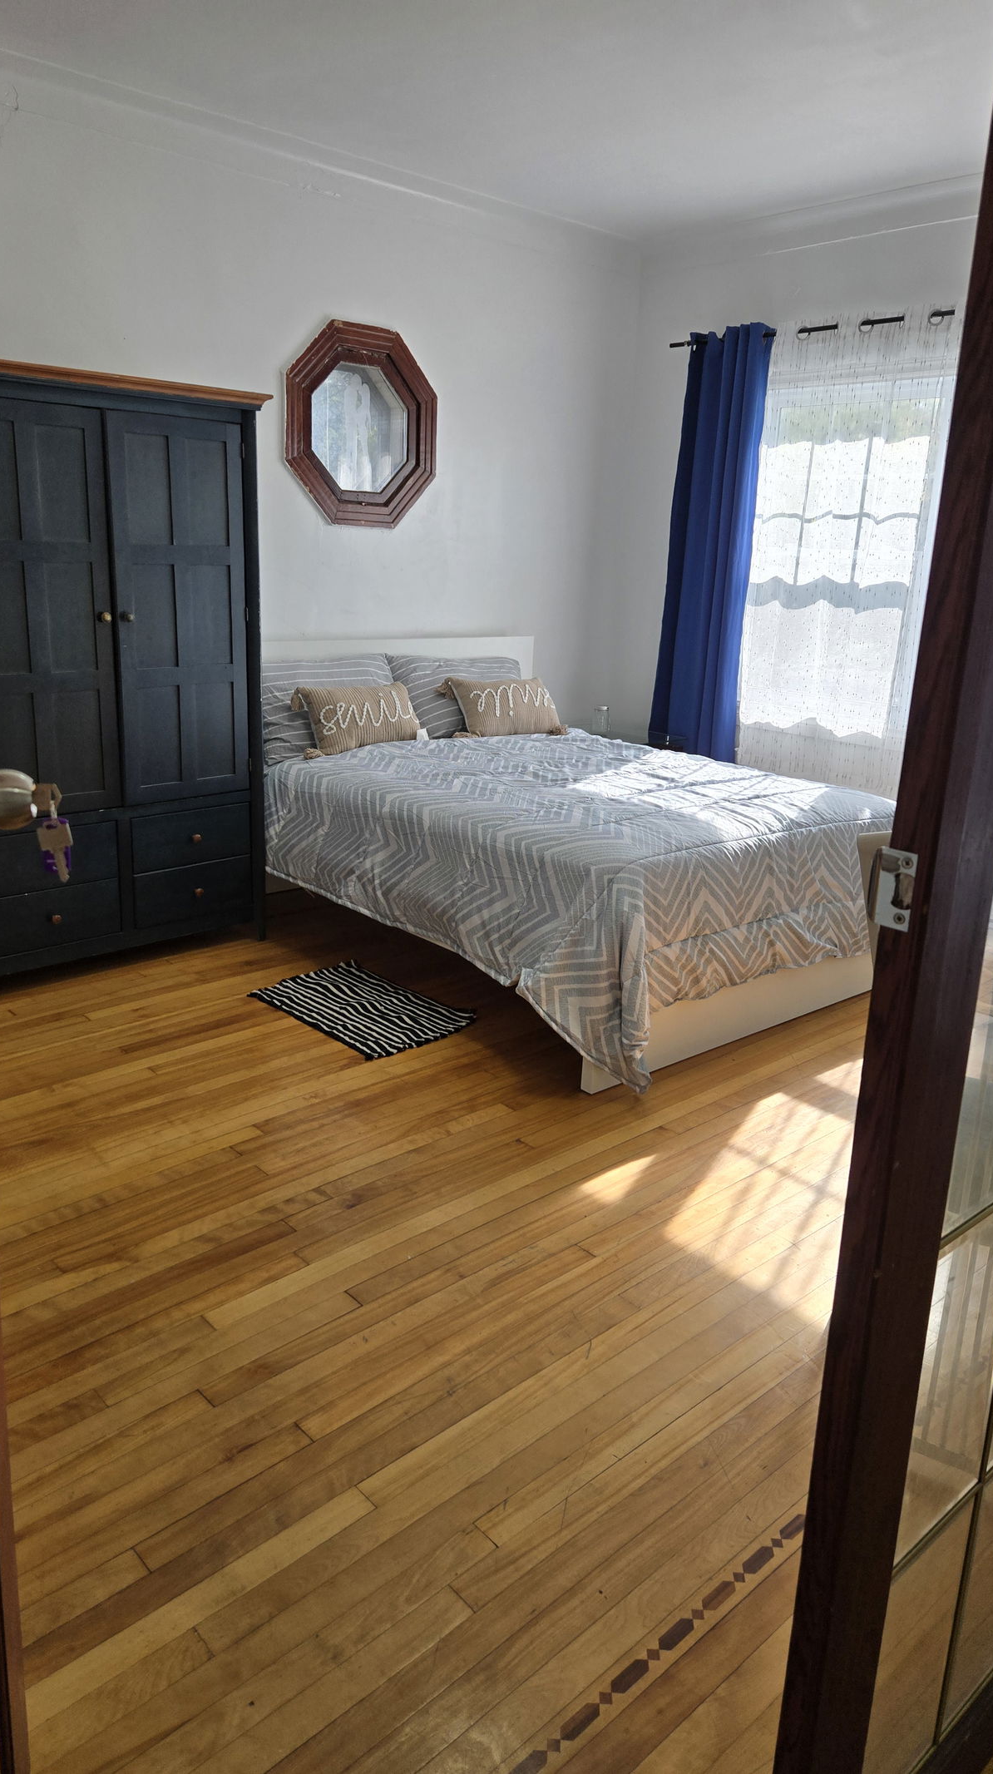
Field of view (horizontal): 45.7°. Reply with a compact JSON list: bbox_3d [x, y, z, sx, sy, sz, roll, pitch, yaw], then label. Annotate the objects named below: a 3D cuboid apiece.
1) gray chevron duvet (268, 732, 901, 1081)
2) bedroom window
[{"bbox_3d":[0.349,-0.101,4.175,1.820,0.640,1.830,-11,21,-40],"label":"gray chevron duvet"},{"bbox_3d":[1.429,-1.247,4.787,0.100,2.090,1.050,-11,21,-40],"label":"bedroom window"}]

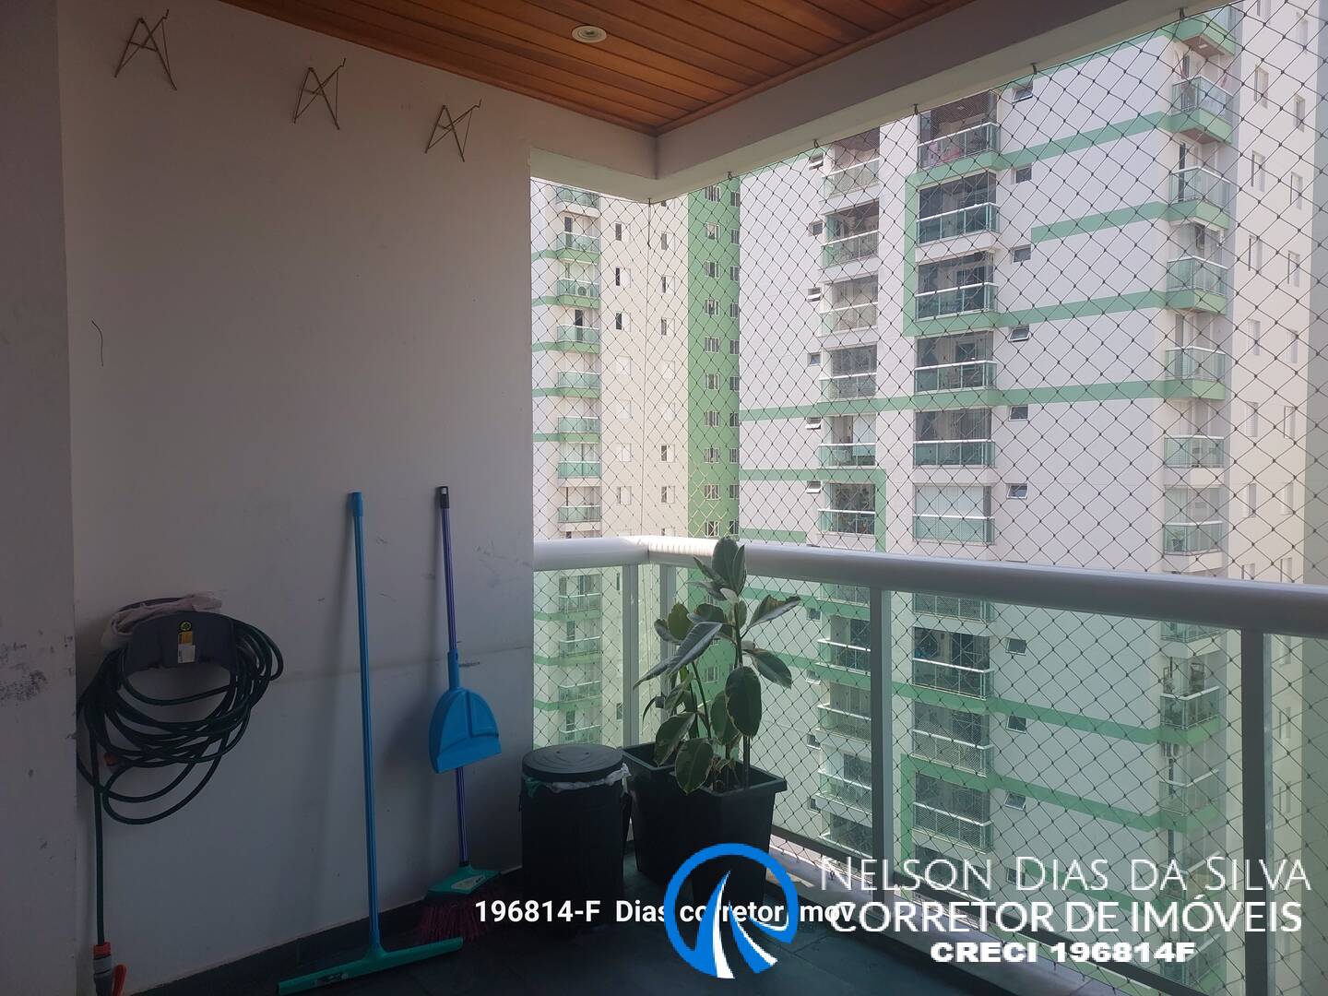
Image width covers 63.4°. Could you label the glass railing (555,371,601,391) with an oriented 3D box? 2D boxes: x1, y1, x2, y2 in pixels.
[{"bbox_3d":[-5.444,-7.462,68.472,2.711,1.000,0.860,-2,3,-43],"label":"glass railing"}]

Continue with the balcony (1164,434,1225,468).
[{"bbox_3d":[17.355,-1.477,35.150,2.520,1.020,0.850,-2,3,-40],"label":"balcony"}]

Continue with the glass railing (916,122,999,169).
[{"bbox_3d":[10.778,-12.796,39.449,0.520,1.020,3.250,-2,3,-40],"label":"glass railing"}]

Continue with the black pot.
[{"bbox_3d":[0.106,1.031,3.364,0.273,0.380,0.594,-1,1,-32],"label":"black pot"}]

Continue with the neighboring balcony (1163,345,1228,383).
[{"bbox_3d":[17.525,-4.312,35.340,2.536,1.060,0.850,-1,2,-40],"label":"neighboring balcony"}]

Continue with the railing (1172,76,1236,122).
[{"bbox_3d":[17.454,-12.675,34.759,2.520,1.020,0.850,-2,3,-40],"label":"railing"}]

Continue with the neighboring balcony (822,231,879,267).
[{"bbox_3d":[7.935,-10.244,44.836,0.720,0.990,3.066,-1,2,-40],"label":"neighboring balcony"}]

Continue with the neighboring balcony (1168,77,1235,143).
[{"bbox_3d":[17.453,-12.376,34.770,2.520,1.620,0.850,-2,3,-40],"label":"neighboring balcony"}]

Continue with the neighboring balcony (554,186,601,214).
[{"bbox_3d":[-5.260,-18.242,66.713,2.690,1.550,0.820,-2,3,-40],"label":"neighboring balcony"}]

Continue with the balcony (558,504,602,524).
[{"bbox_3d":[-5.282,1.069,67.388,2.690,1.050,0.820,-2,3,-40],"label":"balcony"}]

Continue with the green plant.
[{"bbox_3d":[0.172,0.532,3.430,0.504,0.797,0.480,0,2,0],"label":"green plant"}]

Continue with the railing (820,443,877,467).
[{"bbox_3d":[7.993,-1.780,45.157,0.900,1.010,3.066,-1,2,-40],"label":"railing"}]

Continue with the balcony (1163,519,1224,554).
[{"bbox_3d":[17.718,1.282,35.910,2.497,1.030,0.850,-2,3,-40],"label":"balcony"}]

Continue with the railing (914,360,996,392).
[{"bbox_3d":[10.930,-4.486,40.332,0.620,0.990,3.183,-1,2,-40],"label":"railing"}]

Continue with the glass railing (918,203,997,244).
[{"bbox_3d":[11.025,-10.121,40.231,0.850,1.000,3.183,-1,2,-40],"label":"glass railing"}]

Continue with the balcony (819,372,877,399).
[{"bbox_3d":[7.928,-4.607,45.011,0.720,0.990,3.066,-1,2,-40],"label":"balcony"}]

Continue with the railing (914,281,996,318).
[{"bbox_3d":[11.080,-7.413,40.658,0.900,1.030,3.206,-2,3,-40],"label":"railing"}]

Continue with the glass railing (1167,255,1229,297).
[{"bbox_3d":[17.371,-7.091,34.955,2.520,1.020,0.850,-2,3,-40],"label":"glass railing"}]

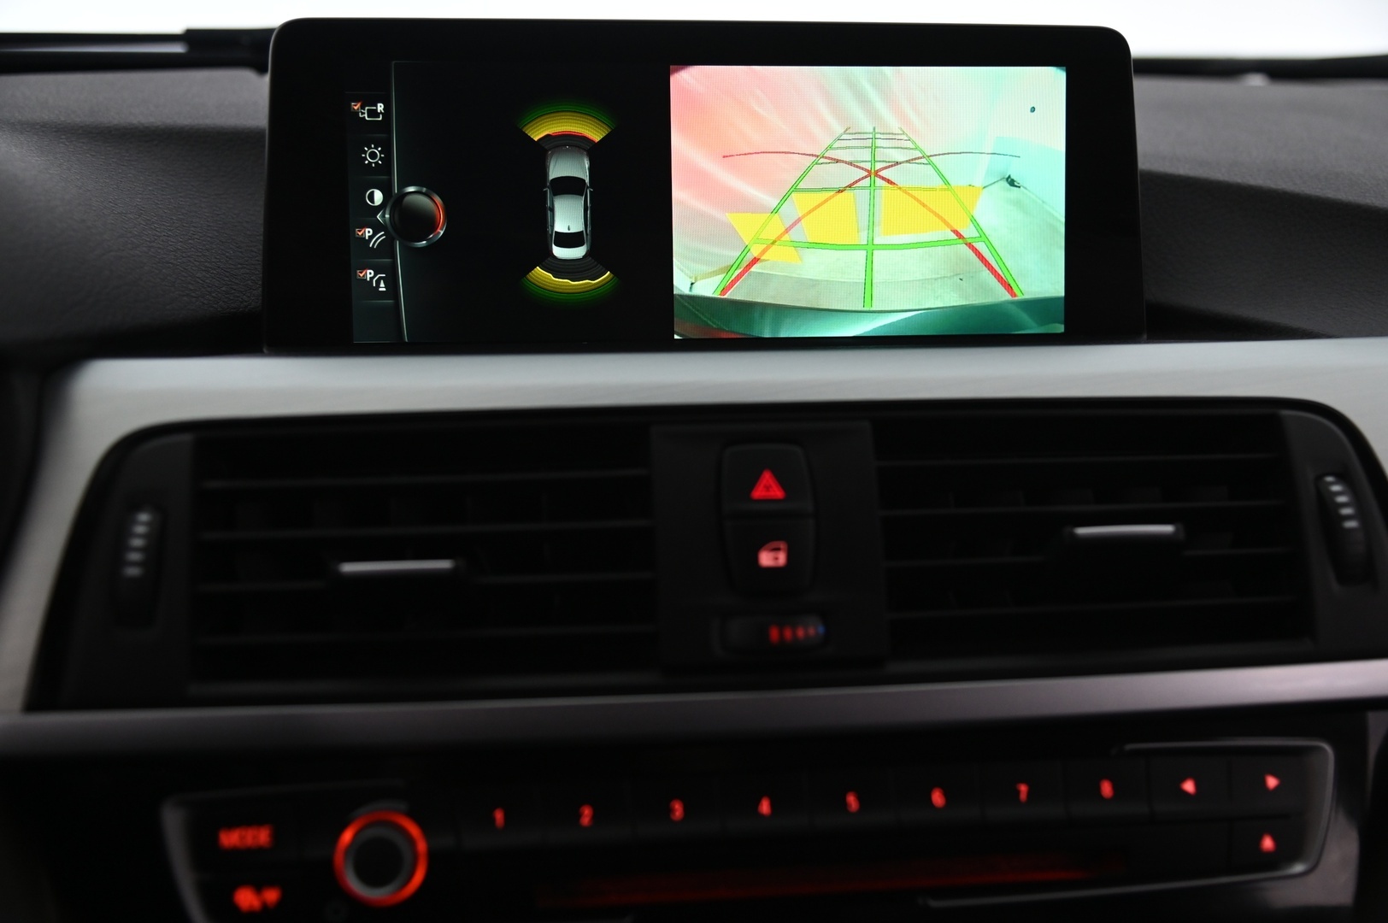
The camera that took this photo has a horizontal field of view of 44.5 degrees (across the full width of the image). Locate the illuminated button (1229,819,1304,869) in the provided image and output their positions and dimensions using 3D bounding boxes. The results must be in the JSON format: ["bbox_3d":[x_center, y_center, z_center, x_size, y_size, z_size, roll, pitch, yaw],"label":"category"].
[{"bbox_3d":[0.134,0.090,0.401,0.016,0.011,0.008,-1,-16,-7],"label":"illuminated button"}]

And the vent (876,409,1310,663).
[{"bbox_3d":[0.097,0.021,0.437,0.106,0.061,0.035,-1,-11,-7],"label":"vent"}]

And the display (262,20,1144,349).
[{"bbox_3d":[0.006,-0.081,0.502,0.255,0.091,0.025,-1,5,-7],"label":"display"}]

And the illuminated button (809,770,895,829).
[{"bbox_3d":[0.036,0.079,0.393,0.019,0.013,0.008,-1,-16,-7],"label":"illuminated button"}]

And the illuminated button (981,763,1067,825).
[{"bbox_3d":[0.076,0.078,0.398,0.019,0.013,0.008,-1,-16,-7],"label":"illuminated button"}]

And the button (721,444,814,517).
[{"bbox_3d":[0.018,0.005,0.416,0.022,0.018,0.008,-1,-11,-7],"label":"button"}]

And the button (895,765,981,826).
[{"bbox_3d":[0.056,0.078,0.395,0.019,0.013,0.008,-1,-16,-7],"label":"button"}]

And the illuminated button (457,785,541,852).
[{"bbox_3d":[-0.044,0.081,0.383,0.018,0.013,0.008,-1,-16,-7],"label":"illuminated button"}]

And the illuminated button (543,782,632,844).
[{"bbox_3d":[-0.025,0.080,0.385,0.020,0.013,0.008,-1,-16,-7],"label":"illuminated button"}]

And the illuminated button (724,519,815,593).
[{"bbox_3d":[0.018,0.023,0.412,0.021,0.017,0.008,-1,-11,-7],"label":"illuminated button"}]

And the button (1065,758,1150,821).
[{"bbox_3d":[0.097,0.078,0.400,0.019,0.014,0.008,-1,-16,-7],"label":"button"}]

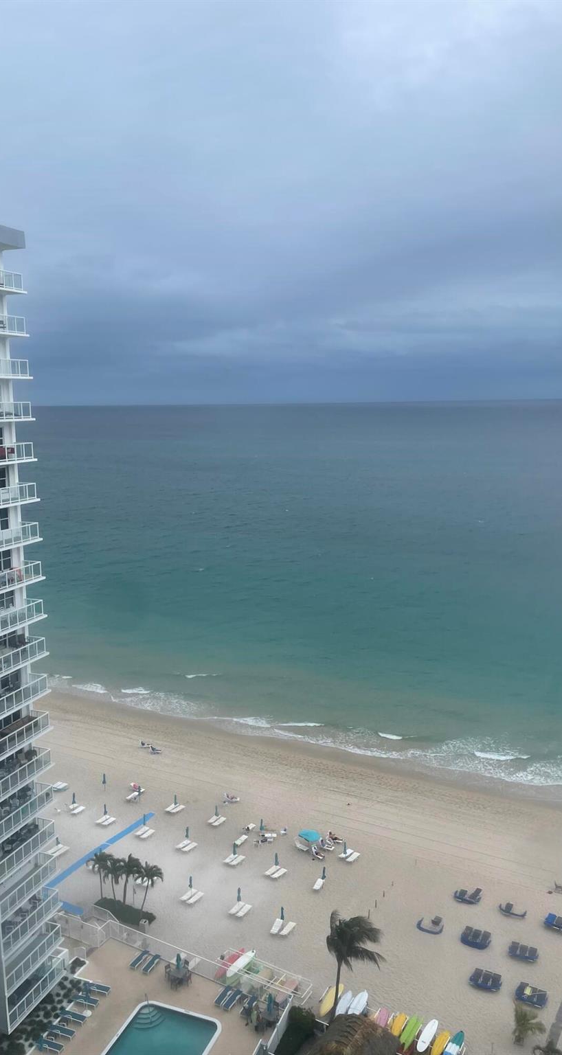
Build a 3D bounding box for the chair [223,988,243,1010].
[{"bbox_3d":[-3.719,36.532,61.320,0.660,0.500,1.900,4,10,26],"label":"chair"}]

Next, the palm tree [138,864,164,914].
[{"bbox_3d":[-11.964,33.055,72.456,3.000,5.600,3.000,-1,9,0],"label":"palm tree"}]

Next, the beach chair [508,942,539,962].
[{"bbox_3d":[20.621,36.091,67.414,2.300,0.550,1.800,4,10,25],"label":"beach chair"}]

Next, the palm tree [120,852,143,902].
[{"bbox_3d":[-13.892,32.891,73.917,3.000,5.500,3.000,-1,9,0],"label":"palm tree"}]

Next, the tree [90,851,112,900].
[{"bbox_3d":[-16.891,32.887,74.446,2.900,5.400,2.900,-1,9,0],"label":"tree"}]

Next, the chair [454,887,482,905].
[{"bbox_3d":[17.771,34.890,75.078,2.300,0.550,1.800,3,10,24],"label":"chair"}]

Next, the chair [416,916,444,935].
[{"bbox_3d":[13.372,35.615,70.999,2.250,0.500,1.750,3,10,24],"label":"chair"}]

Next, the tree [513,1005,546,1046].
[{"bbox_3d":[18.088,36.354,57.898,2.600,3.100,2.400,-1,9,0],"label":"tree"}]

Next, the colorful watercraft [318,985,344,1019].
[{"bbox_3d":[3.889,36.775,61.535,0.860,0.200,3.450,4,10,29],"label":"colorful watercraft"}]

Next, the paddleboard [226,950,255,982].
[{"bbox_3d":[-3.256,35.891,64.966,0.860,0.200,3.450,6,11,34],"label":"paddleboard"}]

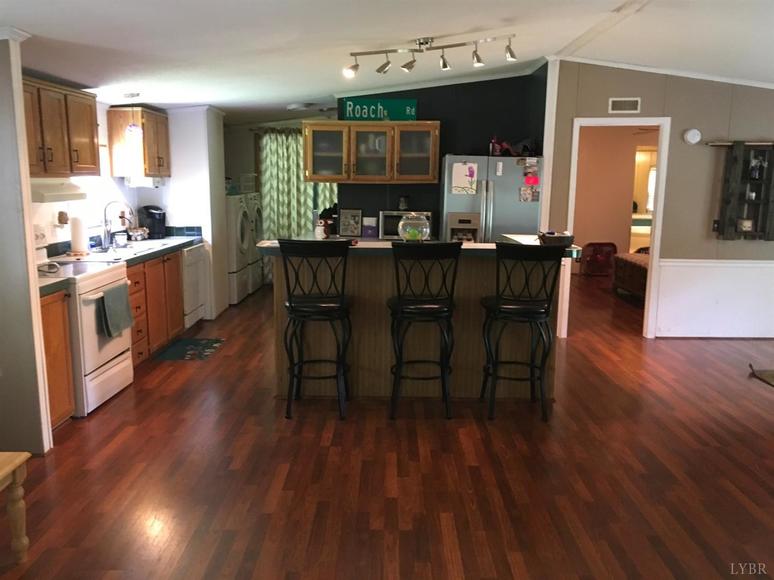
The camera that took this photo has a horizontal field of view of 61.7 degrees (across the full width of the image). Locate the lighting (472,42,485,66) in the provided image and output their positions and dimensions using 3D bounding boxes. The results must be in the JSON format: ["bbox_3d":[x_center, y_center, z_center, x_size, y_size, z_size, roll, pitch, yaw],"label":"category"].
[{"bbox_3d":[0.625,-1.606,4.423,0.085,0.155,0.090,-2,10,-13],"label":"lighting"}]

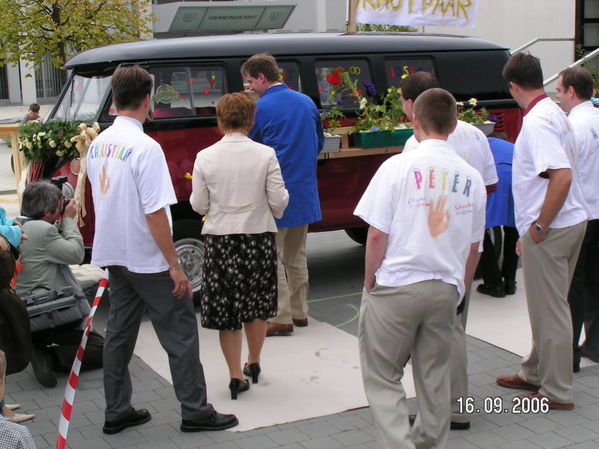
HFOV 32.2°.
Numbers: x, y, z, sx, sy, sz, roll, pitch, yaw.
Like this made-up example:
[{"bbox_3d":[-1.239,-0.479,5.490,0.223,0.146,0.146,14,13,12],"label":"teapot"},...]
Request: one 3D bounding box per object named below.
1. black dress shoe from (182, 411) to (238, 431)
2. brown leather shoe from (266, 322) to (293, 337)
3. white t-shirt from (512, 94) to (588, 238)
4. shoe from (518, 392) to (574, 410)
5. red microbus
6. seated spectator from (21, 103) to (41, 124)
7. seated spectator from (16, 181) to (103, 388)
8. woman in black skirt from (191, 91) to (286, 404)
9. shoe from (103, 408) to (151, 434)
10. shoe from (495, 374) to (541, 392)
[{"bbox_3d":[-0.440,0.937,5.071,0.290,0.115,0.108,-3,9,-9],"label":"black dress shoe"},{"bbox_3d":[-0.187,0.657,6.744,0.285,0.110,0.105,-1,9,4],"label":"brown leather shoe"},{"bbox_3d":[1.256,-0.286,5.196,0.300,0.680,0.470,3,10,25],"label":"white t-shirt"},{"bbox_3d":[1.257,0.859,5.289,0.285,0.110,0.105,3,10,26],"label":"shoe"},{"bbox_3d":[-0.144,-0.573,8.540,4.260,1.950,1.750,-7,11,-30],"label":"red microbus"},{"bbox_3d":[-4.100,-1.269,15.996,0.460,1.160,0.620,-3,9,-10],"label":"seated spectator"},{"bbox_3d":[-1.305,0.310,5.917,0.720,1.120,0.530,-10,13,-42],"label":"seated spectator"},{"bbox_3d":[-0.303,0.104,5.503,0.500,1.610,0.380,-1,9,0],"label":"woman in black skirt"},{"bbox_3d":[-0.855,0.936,5.142,0.105,0.115,0.285,8,13,44],"label":"shoe"},{"bbox_3d":[1.196,0.816,5.565,0.285,0.110,0.105,5,11,33],"label":"shoe"}]

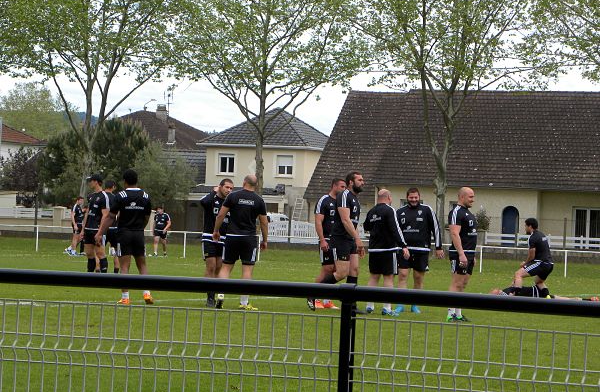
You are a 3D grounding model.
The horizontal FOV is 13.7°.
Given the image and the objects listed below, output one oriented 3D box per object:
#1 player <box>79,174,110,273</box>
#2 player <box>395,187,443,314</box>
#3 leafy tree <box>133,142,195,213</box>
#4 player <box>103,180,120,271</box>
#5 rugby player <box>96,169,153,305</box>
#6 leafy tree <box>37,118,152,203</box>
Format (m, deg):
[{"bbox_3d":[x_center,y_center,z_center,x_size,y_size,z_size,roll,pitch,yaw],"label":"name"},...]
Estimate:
[{"bbox_3d":[-3.474,0.585,42.300,0.530,1.900,0.380,2,-1,41],"label":"player"},{"bbox_3d":[1.702,0.800,36.300,0.760,1.830,0.480,2,-1,12],"label":"player"},{"bbox_3d":[-6.891,-0.505,126.000,3.200,4.500,3.100,2,-1,0],"label":"leafy tree"},{"bbox_3d":[-3.273,0.672,43.000,0.620,1.860,0.450,2,-1,21],"label":"player"},{"bbox_3d":[-2.461,0.579,35.000,0.760,1.880,0.480,2,-1,0],"label":"rugby player"},{"bbox_3d":[-10.703,-1.172,130.000,5.800,5.900,5.200,2,-1,0],"label":"leafy tree"}]

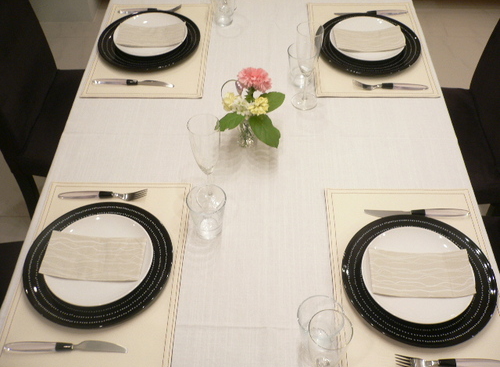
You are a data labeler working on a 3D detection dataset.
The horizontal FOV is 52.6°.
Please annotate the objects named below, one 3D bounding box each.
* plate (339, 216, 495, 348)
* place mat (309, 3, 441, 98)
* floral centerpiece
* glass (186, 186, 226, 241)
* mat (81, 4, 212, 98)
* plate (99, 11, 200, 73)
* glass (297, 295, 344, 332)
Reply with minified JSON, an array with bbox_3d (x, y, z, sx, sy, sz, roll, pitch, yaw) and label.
[{"bbox_3d":[0.336,0.189,1.016,0.300,0.022,0.300,0,51,1],"label":"plate"},{"bbox_3d":[0.354,-0.413,1.512,0.334,0.004,0.458,0,51,1],"label":"place mat"},{"bbox_3d":[0.006,-0.163,1.202,0.145,0.185,0.140,0,51,1],"label":"floral centerpiece"},{"bbox_3d":[-0.089,0.065,1.074,0.079,0.103,0.079,0,51,1],"label":"glass"},{"bbox_3d":[-0.293,-0.414,1.523,0.334,0.004,0.458,0,51,1],"label":"mat"},{"bbox_3d":[-0.299,-0.421,1.514,0.300,0.022,0.300,0,51,1],"label":"plate"},{"bbox_3d":[0.123,0.261,0.914,0.079,0.103,0.079,0,51,1],"label":"glass"}]

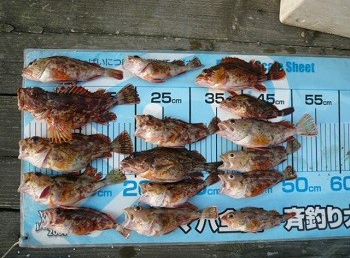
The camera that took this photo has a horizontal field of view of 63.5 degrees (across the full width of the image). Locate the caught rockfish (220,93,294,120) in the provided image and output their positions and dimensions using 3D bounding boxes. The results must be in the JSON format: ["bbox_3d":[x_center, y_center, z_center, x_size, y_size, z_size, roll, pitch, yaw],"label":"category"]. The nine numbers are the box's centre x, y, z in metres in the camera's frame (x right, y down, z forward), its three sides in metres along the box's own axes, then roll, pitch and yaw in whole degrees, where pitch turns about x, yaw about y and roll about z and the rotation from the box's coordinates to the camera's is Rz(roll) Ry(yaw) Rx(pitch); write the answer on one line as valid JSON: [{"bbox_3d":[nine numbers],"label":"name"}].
[{"bbox_3d":[0.155,-0.042,0.532,0.143,0.027,0.044,6,88,-5],"label":"caught rockfish"}]

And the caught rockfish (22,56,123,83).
[{"bbox_3d":[-0.179,-0.104,0.502,0.176,0.031,0.049,0,88,-5],"label":"caught rockfish"}]

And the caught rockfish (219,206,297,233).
[{"bbox_3d":[0.156,0.168,0.527,0.145,0.027,0.048,-3,89,-5],"label":"caught rockfish"}]

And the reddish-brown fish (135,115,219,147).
[{"bbox_3d":[0.007,0.003,0.516,0.157,0.031,0.059,-1,89,-5],"label":"reddish-brown fish"}]

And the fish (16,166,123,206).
[{"bbox_3d":[-0.177,0.099,0.493,0.185,0.034,0.064,-6,88,-5],"label":"fish"}]

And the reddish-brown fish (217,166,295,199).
[{"bbox_3d":[0.157,0.097,0.528,0.147,0.029,0.052,-8,89,-5],"label":"reddish-brown fish"}]

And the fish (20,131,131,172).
[{"bbox_3d":[-0.173,0.041,0.496,0.195,0.037,0.070,-4,89,-5],"label":"fish"}]

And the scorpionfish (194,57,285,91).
[{"bbox_3d":[0.123,-0.101,0.528,0.173,0.032,0.070,-6,89,-5],"label":"scorpionfish"}]

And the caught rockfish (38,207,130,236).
[{"bbox_3d":[-0.152,0.167,0.495,0.156,0.030,0.048,10,87,-5],"label":"caught rockfish"}]

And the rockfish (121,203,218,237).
[{"bbox_3d":[-0.007,0.163,0.507,0.173,0.033,0.057,-3,88,-5],"label":"rockfish"}]

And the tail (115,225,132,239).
[{"bbox_3d":[-0.095,0.184,0.509,0.034,0.010,0.013,35,85,-3],"label":"tail"}]

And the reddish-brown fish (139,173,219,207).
[{"bbox_3d":[0.013,0.114,0.514,0.156,0.026,0.052,-11,89,-5],"label":"reddish-brown fish"}]

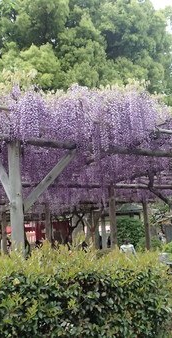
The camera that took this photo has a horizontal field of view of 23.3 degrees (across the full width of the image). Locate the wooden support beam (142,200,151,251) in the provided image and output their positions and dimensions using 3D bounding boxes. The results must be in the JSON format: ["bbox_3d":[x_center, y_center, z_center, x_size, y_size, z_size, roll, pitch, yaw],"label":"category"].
[{"bbox_3d":[1.536,1.746,10.351,0.120,2.470,0.120,2,-9,-33],"label":"wooden support beam"}]

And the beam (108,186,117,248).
[{"bbox_3d":[0.501,1.377,7.229,0.115,2.470,0.115,2,-9,-33],"label":"beam"}]

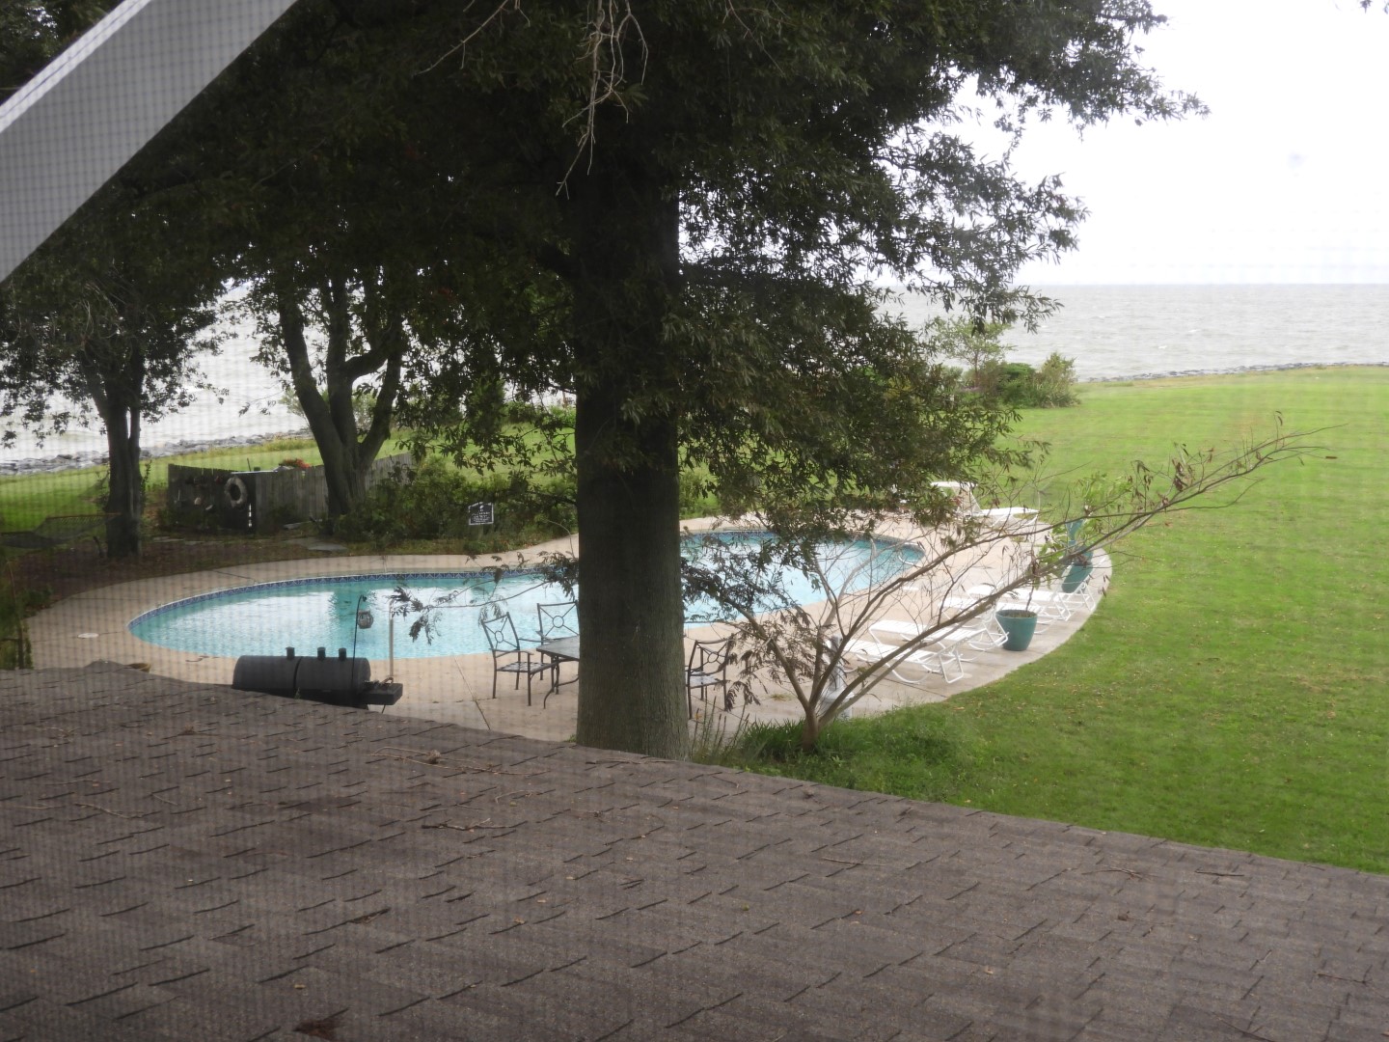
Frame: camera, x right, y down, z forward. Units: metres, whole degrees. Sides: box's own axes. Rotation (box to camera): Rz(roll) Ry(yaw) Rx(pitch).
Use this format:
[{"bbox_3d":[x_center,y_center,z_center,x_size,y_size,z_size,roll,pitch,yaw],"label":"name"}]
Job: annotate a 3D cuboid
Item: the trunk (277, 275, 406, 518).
[{"bbox_3d":[-7.090,-2.361,32.073,2.500,4.950,1.500,-2,9,-12],"label":"trunk"}]

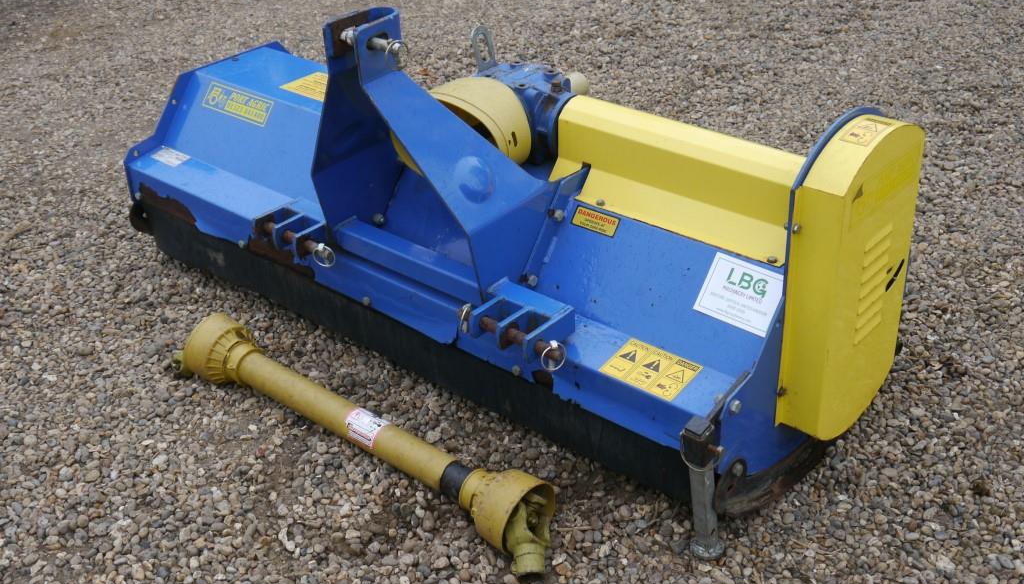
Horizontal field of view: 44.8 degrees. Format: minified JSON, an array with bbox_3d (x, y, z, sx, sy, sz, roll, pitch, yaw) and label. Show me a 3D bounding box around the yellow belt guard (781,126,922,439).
[{"bbox_3d":[0.633,-0.029,2.332,0.099,0.613,0.309,22,37,37],"label":"yellow belt guard"}]

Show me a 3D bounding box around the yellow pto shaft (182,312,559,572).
[{"bbox_3d":[-0.348,0.288,2.707,1.154,0.162,0.162,22,37,37],"label":"yellow pto shaft"}]

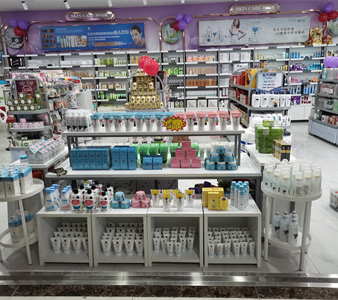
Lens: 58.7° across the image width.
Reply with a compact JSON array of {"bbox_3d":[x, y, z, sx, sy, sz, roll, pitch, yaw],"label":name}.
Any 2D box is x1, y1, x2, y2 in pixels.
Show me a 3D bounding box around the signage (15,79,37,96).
[{"bbox_3d":[-2.173,-0.944,4.612,0.327,0.271,0.027,-1,14,3],"label":"signage"}]

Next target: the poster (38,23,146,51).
[{"bbox_3d":[-2.105,-3.109,8.317,2.934,0.654,0.054,-1,14,3],"label":"poster"}]

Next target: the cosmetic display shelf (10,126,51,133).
[{"bbox_3d":[-2.345,-0.365,5.137,0.710,0.060,0.320,-2,13,-3],"label":"cosmetic display shelf"}]

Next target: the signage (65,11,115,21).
[{"bbox_3d":[-2.111,-3.602,8.085,1.356,0.232,0.107,-1,14,3],"label":"signage"}]

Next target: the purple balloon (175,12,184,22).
[{"bbox_3d":[0.321,-3.869,8.772,0.260,0.280,0.260,-1,13,3],"label":"purple balloon"}]

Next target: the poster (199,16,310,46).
[{"bbox_3d":[2.543,-3.524,8.943,3.240,0.690,0.060,-1,13,3],"label":"poster"}]

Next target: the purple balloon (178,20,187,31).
[{"bbox_3d":[0.362,-3.262,7.883,0.247,0.262,0.247,-1,14,3],"label":"purple balloon"}]

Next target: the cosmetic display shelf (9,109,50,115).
[{"bbox_3d":[-2.361,-0.647,5.123,0.660,0.060,0.320,-2,13,-3],"label":"cosmetic display shelf"}]

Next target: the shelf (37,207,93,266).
[{"bbox_3d":[-0.736,0.609,2.345,0.395,0.419,0.382,-1,14,3],"label":"shelf"}]

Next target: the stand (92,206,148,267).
[{"bbox_3d":[-0.356,0.641,2.471,0.415,0.430,0.410,-1,13,3],"label":"stand"}]

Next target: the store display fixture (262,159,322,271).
[{"bbox_3d":[0.870,0.457,2.186,0.399,0.706,0.399,-1,14,3],"label":"store display fixture"}]

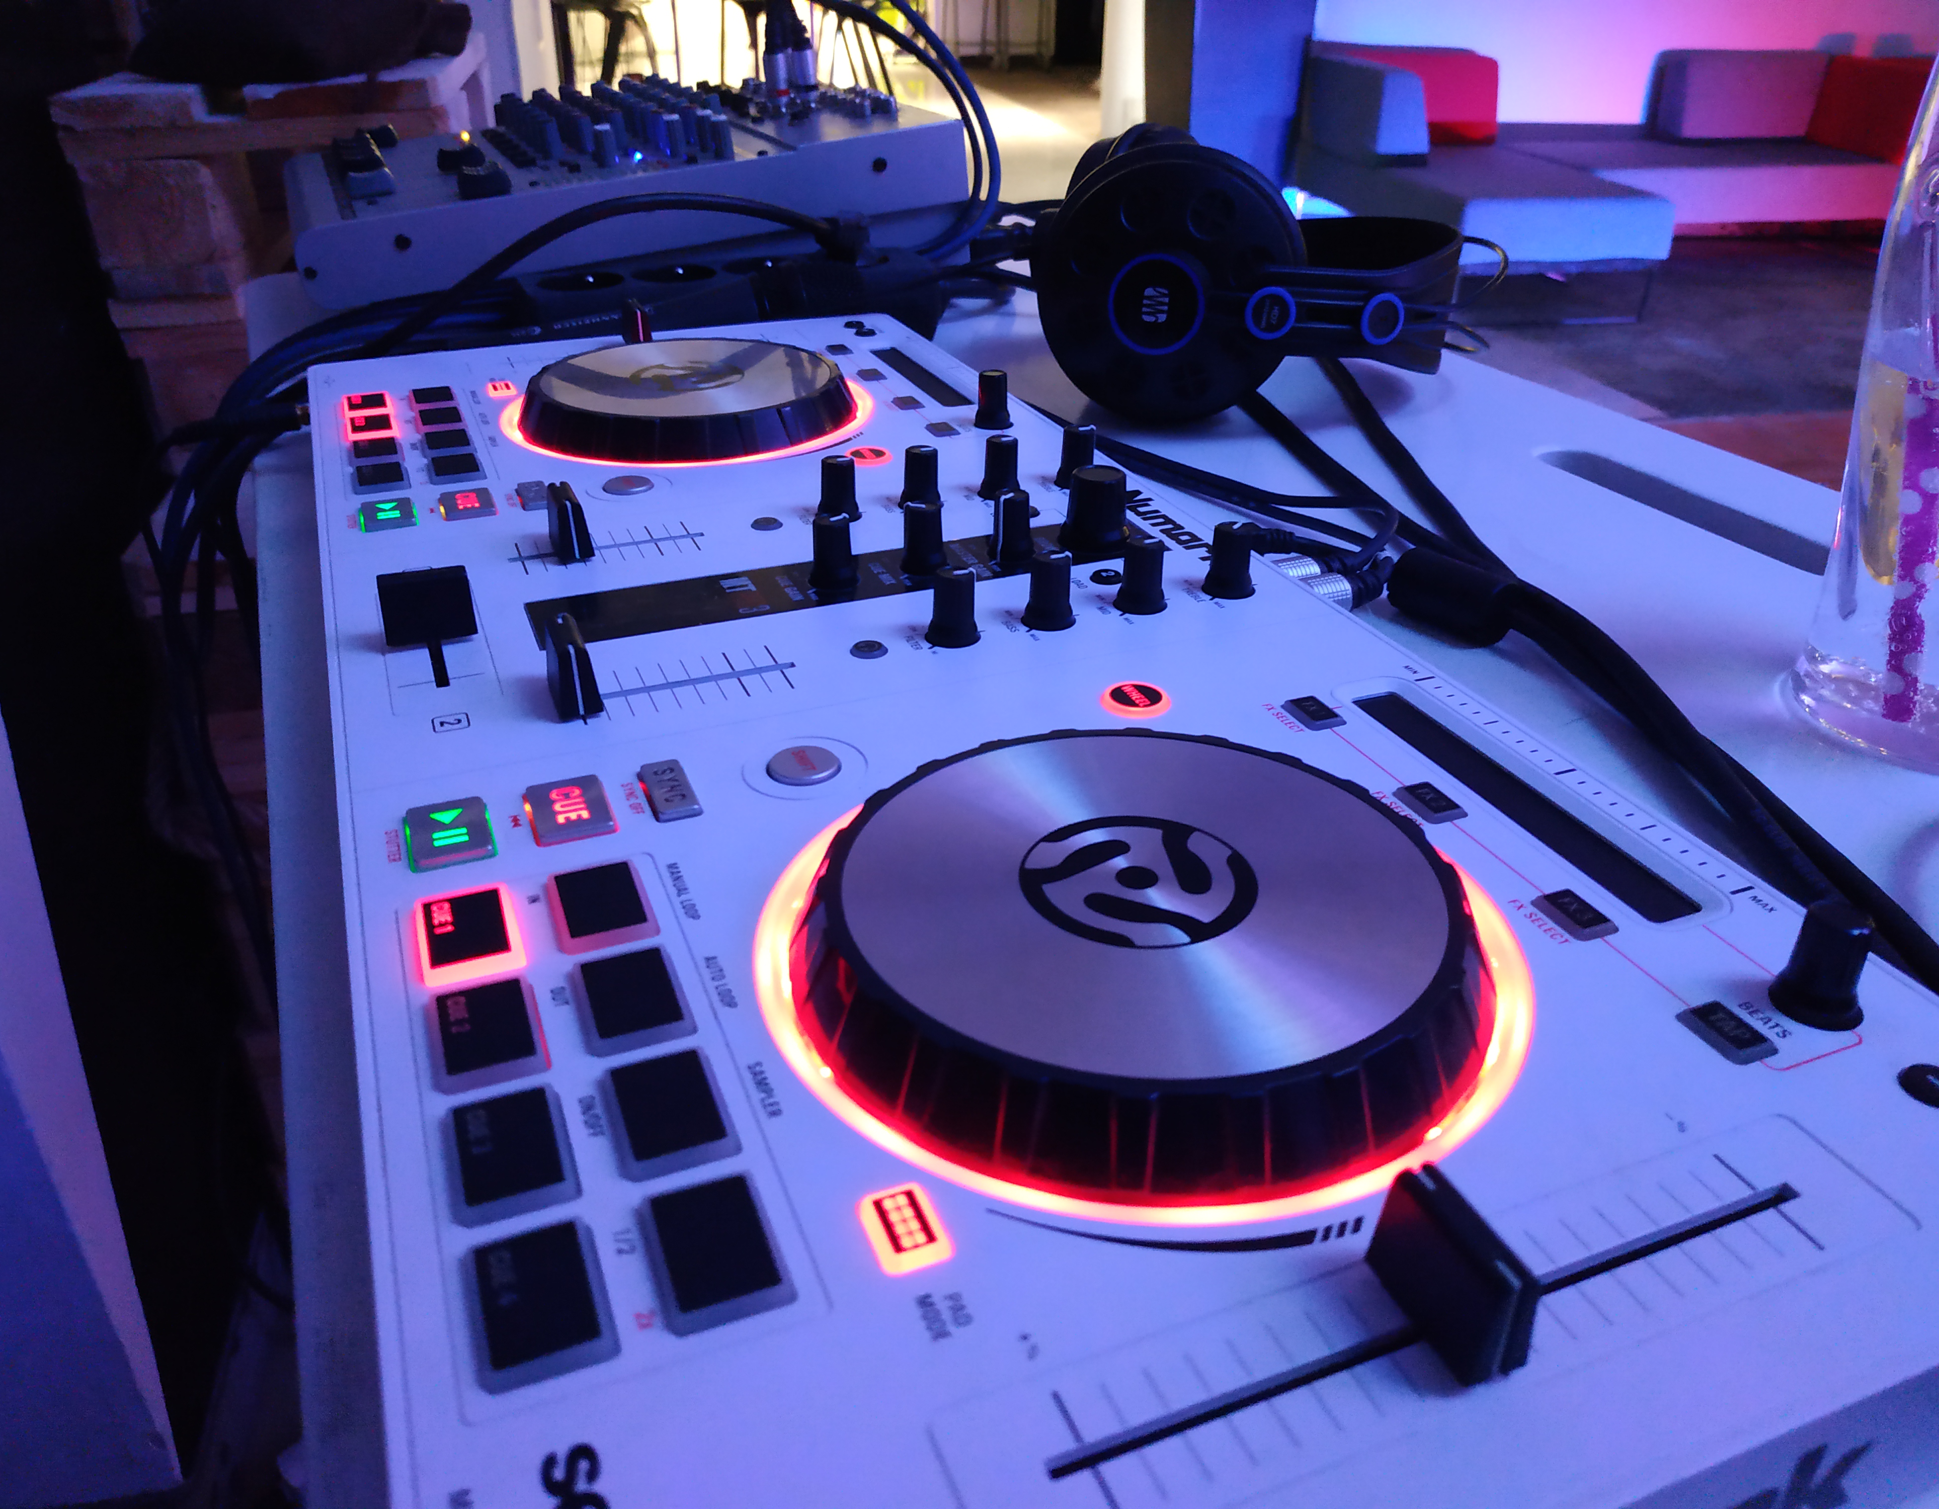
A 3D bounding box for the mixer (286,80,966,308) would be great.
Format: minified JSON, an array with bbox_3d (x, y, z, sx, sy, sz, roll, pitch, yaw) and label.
[{"bbox_3d":[-0.206,-0.338,0.808,0.340,0.090,0.252,-11,32,-20],"label":"mixer"}]

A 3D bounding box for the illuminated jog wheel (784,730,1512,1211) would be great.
[{"bbox_3d":[0.027,0.024,0.229,0.115,0.013,0.115,1,30,0],"label":"illuminated jog wheel"}]

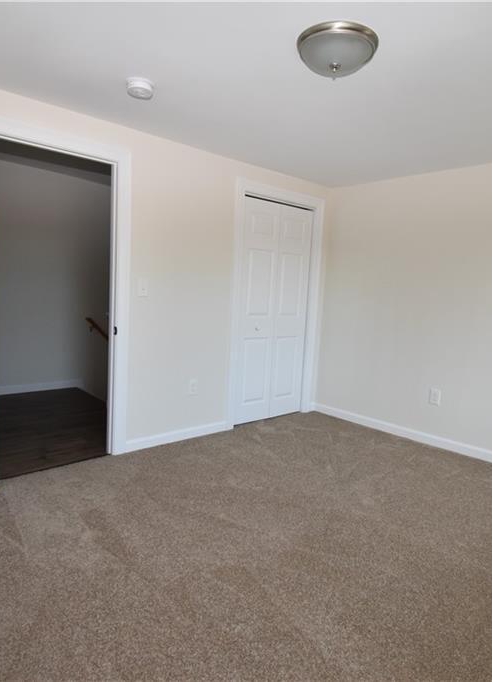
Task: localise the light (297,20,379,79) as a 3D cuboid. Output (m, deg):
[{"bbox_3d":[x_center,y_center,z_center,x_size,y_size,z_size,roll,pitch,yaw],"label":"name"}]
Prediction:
[{"bbox_3d":[0.387,-1.194,1.808,0.340,0.145,0.340,3,6,0],"label":"light"}]

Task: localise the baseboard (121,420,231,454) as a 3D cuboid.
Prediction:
[{"bbox_3d":[-0.516,0.765,3.460,0.980,0.085,0.015,-3,8,-42],"label":"baseboard"}]

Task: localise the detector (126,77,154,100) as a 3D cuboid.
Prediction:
[{"bbox_3d":[-0.560,-1.335,2.238,0.143,0.050,0.143,-3,8,-42],"label":"detector"}]

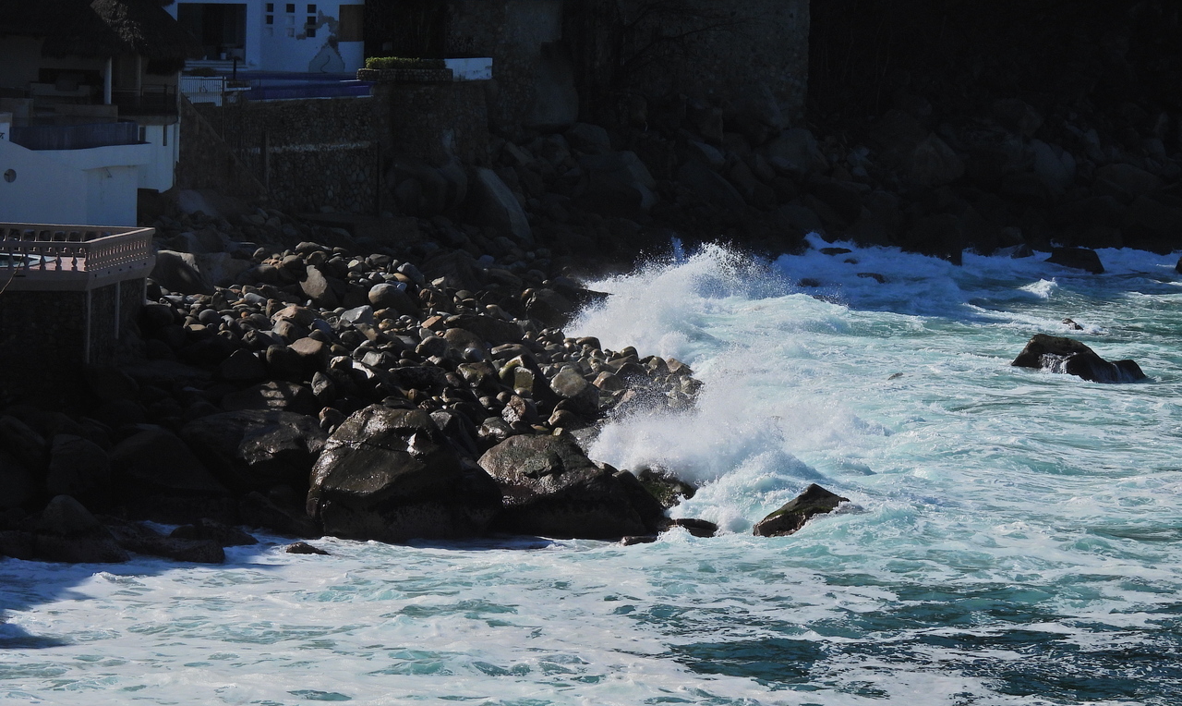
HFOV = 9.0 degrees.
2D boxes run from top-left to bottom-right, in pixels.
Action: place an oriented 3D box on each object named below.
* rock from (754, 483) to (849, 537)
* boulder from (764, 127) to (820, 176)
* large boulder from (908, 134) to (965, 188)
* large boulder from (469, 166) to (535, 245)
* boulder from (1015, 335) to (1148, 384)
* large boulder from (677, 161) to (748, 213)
[{"bbox_3d":[6.013,4.480,215.000,2.700,1.480,1.900,1,4,0],"label":"rock"},{"bbox_3d":[9.320,-9.320,347.000,2.560,2.060,2.300,1,4,0],"label":"boulder"},{"bbox_3d":[15.840,-8.842,345.000,2.630,2.390,2.300,1,4,0],"label":"large boulder"},{"bbox_3d":[-3.775,-6.176,315.000,2.790,3.180,2.500,1,4,0],"label":"large boulder"},{"bbox_3d":[18.026,0.188,278.000,4.990,1.760,2.900,1,4,0],"label":"boulder"},{"bbox_3d":[5.512,-7.524,341.000,3.270,2.270,2.600,1,4,0],"label":"large boulder"}]

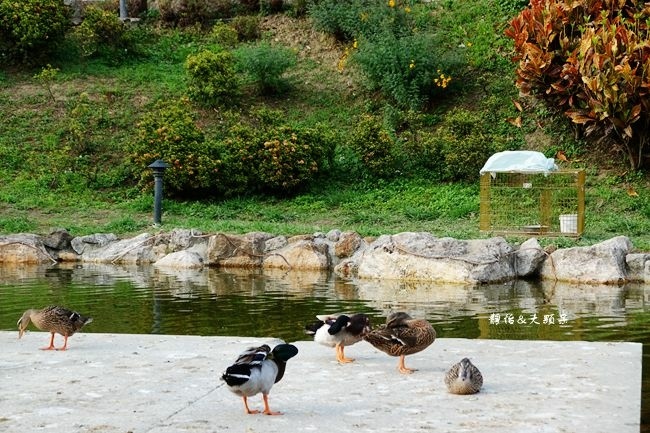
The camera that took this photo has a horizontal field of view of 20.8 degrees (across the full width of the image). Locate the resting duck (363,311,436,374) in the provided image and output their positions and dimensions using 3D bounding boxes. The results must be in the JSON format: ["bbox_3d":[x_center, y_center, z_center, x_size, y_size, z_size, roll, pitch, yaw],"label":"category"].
[{"bbox_3d":[0.389,0.666,9.352,0.380,0.320,0.190,0,3,-3],"label":"resting duck"}]

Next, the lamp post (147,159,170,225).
[{"bbox_3d":[-1.858,-0.263,19.800,0.235,0.730,0.235,0,3,0],"label":"lamp post"}]

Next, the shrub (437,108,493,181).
[{"bbox_3d":[1.617,-0.834,20.500,0.660,0.820,0.660,0,3,0],"label":"shrub"}]

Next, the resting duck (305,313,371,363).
[{"bbox_3d":[0.069,0.669,9.781,0.350,0.265,0.190,0,3,-9],"label":"resting duck"}]

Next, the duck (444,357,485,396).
[{"bbox_3d":[0.688,0.785,8.729,0.190,0.185,0.360,0,3,5],"label":"duck"}]

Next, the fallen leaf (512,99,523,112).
[{"bbox_3d":[2.416,-1.393,22.200,0.080,0.040,0.210,-23,49,-22],"label":"fallen leaf"}]

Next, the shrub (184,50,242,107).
[{"bbox_3d":[-1.501,-1.854,23.600,0.740,0.760,0.720,0,3,0],"label":"shrub"}]

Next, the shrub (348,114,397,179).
[{"bbox_3d":[0.593,-0.875,22.100,0.600,0.790,0.600,0,3,0],"label":"shrub"}]

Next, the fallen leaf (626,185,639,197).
[{"bbox_3d":[3.268,-0.276,18.800,0.120,0.080,0.110,0,3,0],"label":"fallen leaf"}]

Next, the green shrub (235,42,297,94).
[{"bbox_3d":[-0.814,-2.025,24.200,0.840,0.700,0.800,0,3,0],"label":"green shrub"}]

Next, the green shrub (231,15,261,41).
[{"bbox_3d":[-1.151,-2.735,25.600,0.440,0.380,0.420,0,3,0],"label":"green shrub"}]

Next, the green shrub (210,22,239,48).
[{"bbox_3d":[-1.494,-2.691,26.300,0.420,0.390,0.410,0,3,0],"label":"green shrub"}]

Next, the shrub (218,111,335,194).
[{"bbox_3d":[-0.577,-0.790,21.500,1.370,1.030,1.150,0,3,0],"label":"shrub"}]

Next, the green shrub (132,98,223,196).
[{"bbox_3d":[-1.826,-0.854,21.900,1.100,1.180,1.080,0,3,0],"label":"green shrub"}]

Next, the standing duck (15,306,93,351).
[{"bbox_3d":[-1.493,0.620,9.800,0.415,0.240,0.170,0,3,-3],"label":"standing duck"}]

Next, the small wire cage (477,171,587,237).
[{"bbox_3d":[2.183,-0.137,18.700,1.080,0.670,0.680,0,3,9],"label":"small wire cage"}]

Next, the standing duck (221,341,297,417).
[{"bbox_3d":[-0.299,0.741,8.087,0.330,0.315,0.200,-2,4,-30],"label":"standing duck"}]

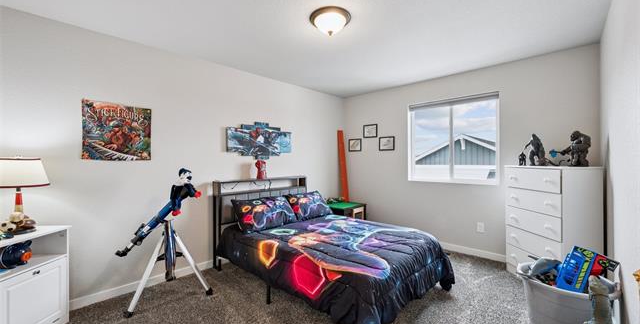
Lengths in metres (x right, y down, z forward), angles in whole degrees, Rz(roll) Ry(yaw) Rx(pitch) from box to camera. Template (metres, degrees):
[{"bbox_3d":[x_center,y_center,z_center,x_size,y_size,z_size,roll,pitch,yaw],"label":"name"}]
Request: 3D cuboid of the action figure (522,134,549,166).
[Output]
[{"bbox_3d":[2.264,-0.109,2.599,0.180,0.320,0.150,0,1,28],"label":"action figure"}]

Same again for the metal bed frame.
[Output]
[{"bbox_3d":[-0.042,0.745,2.746,2.020,1.030,1.420,0,1,45],"label":"metal bed frame"}]

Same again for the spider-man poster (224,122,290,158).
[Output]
[{"bbox_3d":[-0.793,-0.286,3.458,0.030,0.505,1.020,0,1,45],"label":"spider-man poster"}]

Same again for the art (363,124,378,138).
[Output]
[{"bbox_3d":[0.882,-0.535,4.354,0.286,0.240,0.020,0,1,45],"label":"art"}]

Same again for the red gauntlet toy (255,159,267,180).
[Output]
[{"bbox_3d":[-0.778,0.105,3.275,0.105,0.267,0.120,0,0,45],"label":"red gauntlet toy"}]

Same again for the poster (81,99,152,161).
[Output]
[{"bbox_3d":[-1.893,-0.280,2.351,0.020,0.525,0.515,0,1,45],"label":"poster"}]

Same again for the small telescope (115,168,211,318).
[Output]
[{"bbox_3d":[-1.476,0.677,2.351,0.570,1.190,0.700,0,1,45],"label":"small telescope"}]

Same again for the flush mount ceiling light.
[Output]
[{"bbox_3d":[0.095,-1.114,2.044,0.335,0.136,0.335,0,0,0],"label":"flush mount ceiling light"}]

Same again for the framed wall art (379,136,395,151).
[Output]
[{"bbox_3d":[1.112,-0.296,4.130,0.288,0.240,0.020,0,1,45],"label":"framed wall art"}]

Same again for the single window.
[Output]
[{"bbox_3d":[1.819,-0.291,3.488,1.160,1.170,0.100,0,1,45],"label":"single window"}]

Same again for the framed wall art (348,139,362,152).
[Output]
[{"bbox_3d":[0.652,-0.302,4.584,0.288,0.237,0.020,0,1,45],"label":"framed wall art"}]

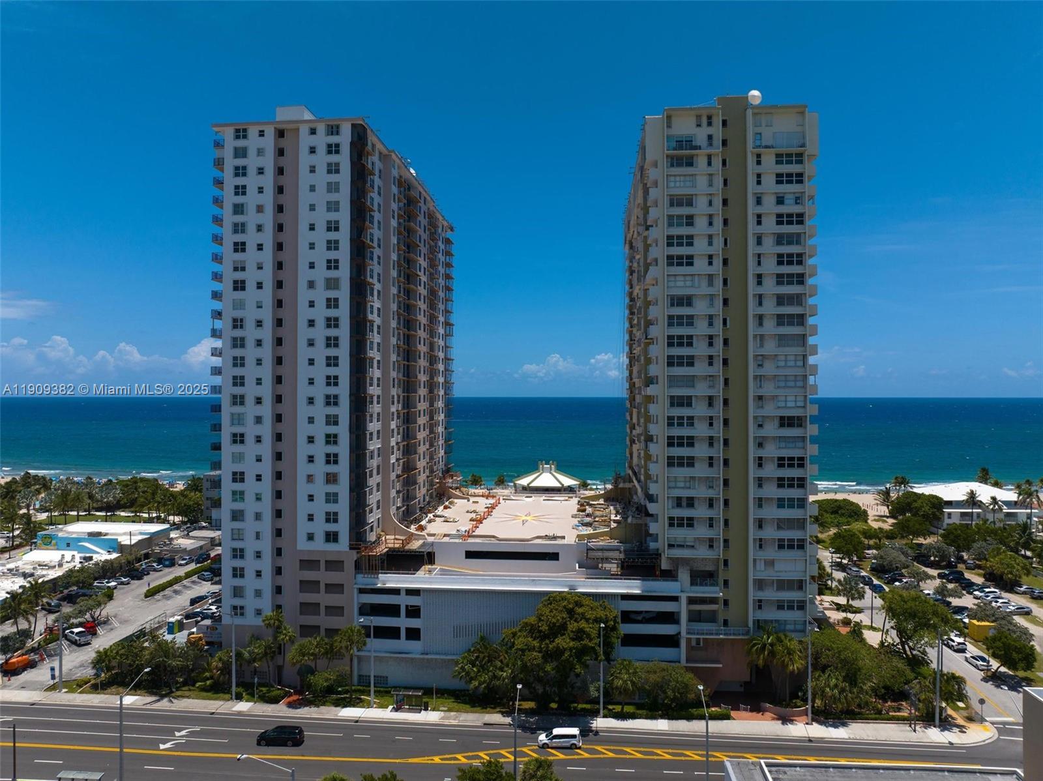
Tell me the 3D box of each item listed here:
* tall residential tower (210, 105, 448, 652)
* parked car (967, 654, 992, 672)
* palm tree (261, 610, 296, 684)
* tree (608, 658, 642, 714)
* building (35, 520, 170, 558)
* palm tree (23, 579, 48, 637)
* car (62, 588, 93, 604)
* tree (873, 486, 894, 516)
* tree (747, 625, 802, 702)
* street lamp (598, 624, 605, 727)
[{"bbox_3d":[-28.464,0.374,127.120,22.400,78.500,58.800,0,0,6],"label":"tall residential tower"},{"bbox_3d":[65.415,38.928,103.484,1.870,1.450,4.750,0,0,6],"label":"parked car"},{"bbox_3d":[-32.164,34.375,96.119,4.550,9.934,4.550,0,0,6],"label":"palm tree"},{"bbox_3d":[12.552,35.995,88.178,4.274,6.662,4.274,0,0,6],"label":"tree"},{"bbox_3d":[-105.672,37.702,183.297,25.700,4.600,20.800,0,0,6],"label":"building"},{"bbox_3d":[-74.735,33.814,111.341,3.800,9.460,3.800,0,0,0],"label":"palm tree"},{"bbox_3d":[-83.697,38.866,136.229,4.800,1.750,1.950,0,0,6],"label":"car"},{"bbox_3d":[114.408,34.747,227.781,6.600,9.370,6.600,0,0,0],"label":"tree"},{"bbox_3d":[30.768,33.259,87.899,6.400,9.500,5.500,0,0,0],"label":"tree"},{"bbox_3d":[9.479,33.157,85.188,0.500,12.400,4.200,0,0,6],"label":"street lamp"}]

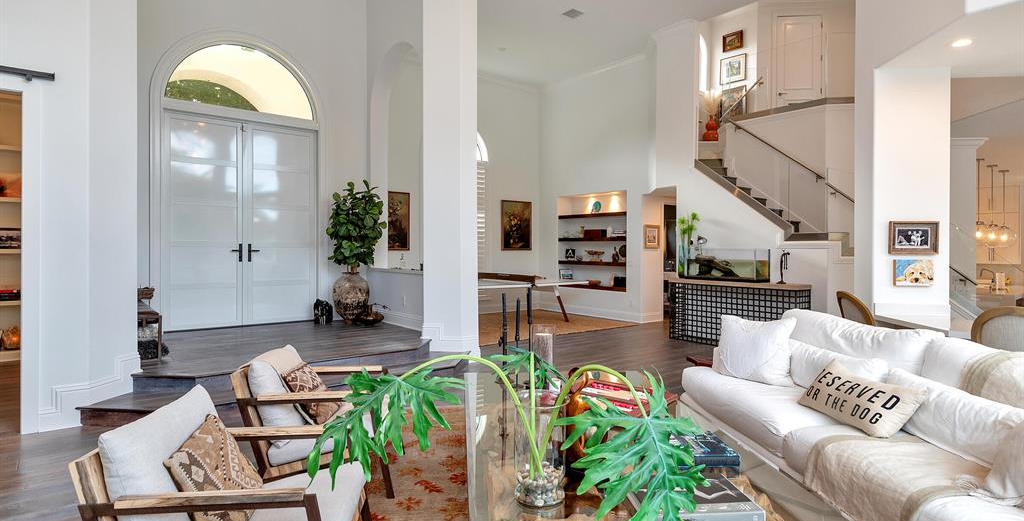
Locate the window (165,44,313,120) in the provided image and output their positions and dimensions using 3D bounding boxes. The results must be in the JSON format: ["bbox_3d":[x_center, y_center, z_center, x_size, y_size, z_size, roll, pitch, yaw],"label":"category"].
[{"bbox_3d":[-3.774,-2.560,7.595,1.892,0.880,0.100,-1,1,-39],"label":"window"}]

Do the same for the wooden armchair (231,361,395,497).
[{"bbox_3d":[-1.081,0.895,3.100,0.810,0.750,0.680,0,1,-7],"label":"wooden armchair"}]

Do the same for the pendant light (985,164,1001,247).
[{"bbox_3d":[7.198,-0.824,8.100,0.300,1.220,0.300,0,1,0],"label":"pendant light"}]

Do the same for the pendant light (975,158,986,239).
[{"bbox_3d":[6.491,-0.819,7.500,0.300,1.200,0.300,0,1,0],"label":"pendant light"}]

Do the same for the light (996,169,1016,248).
[{"bbox_3d":[7.927,-0.821,8.700,0.300,1.230,0.300,0,1,0],"label":"light"}]

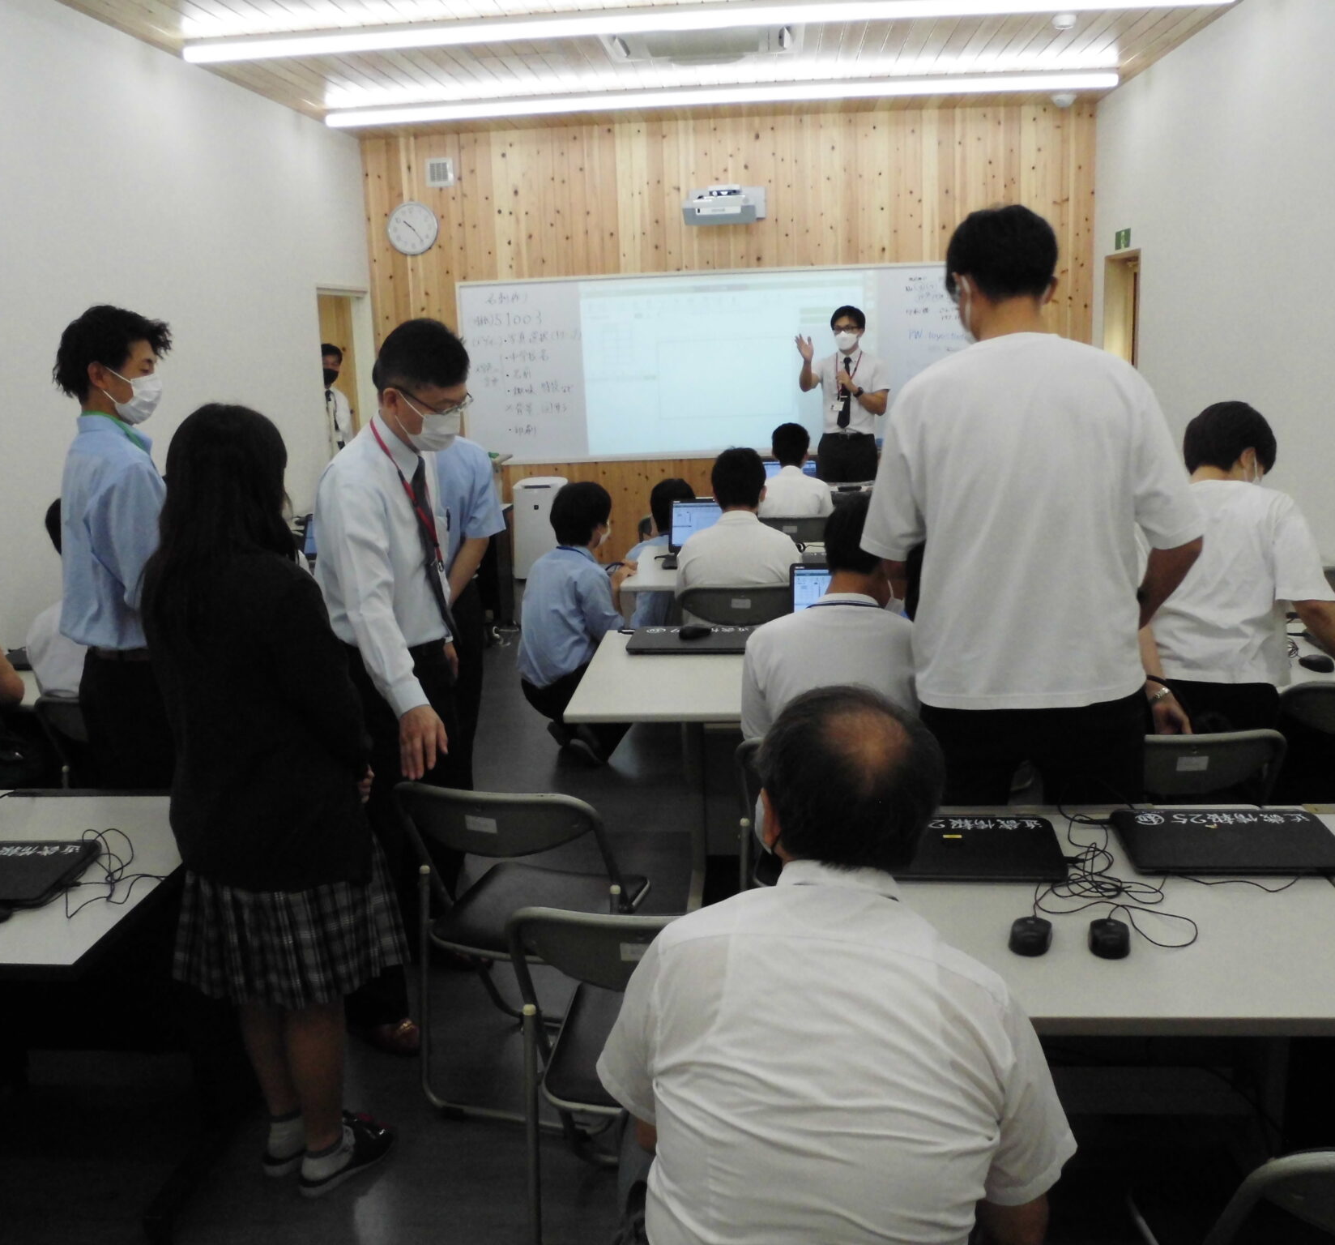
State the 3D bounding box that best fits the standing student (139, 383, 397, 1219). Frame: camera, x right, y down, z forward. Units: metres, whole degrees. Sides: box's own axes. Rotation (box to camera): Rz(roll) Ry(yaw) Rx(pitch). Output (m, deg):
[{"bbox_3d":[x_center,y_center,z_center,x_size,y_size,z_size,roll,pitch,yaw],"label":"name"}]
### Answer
[{"bbox_3d":[-0.752,0.375,2.386,0.440,1.560,0.370,10,18,41],"label":"standing student"}]

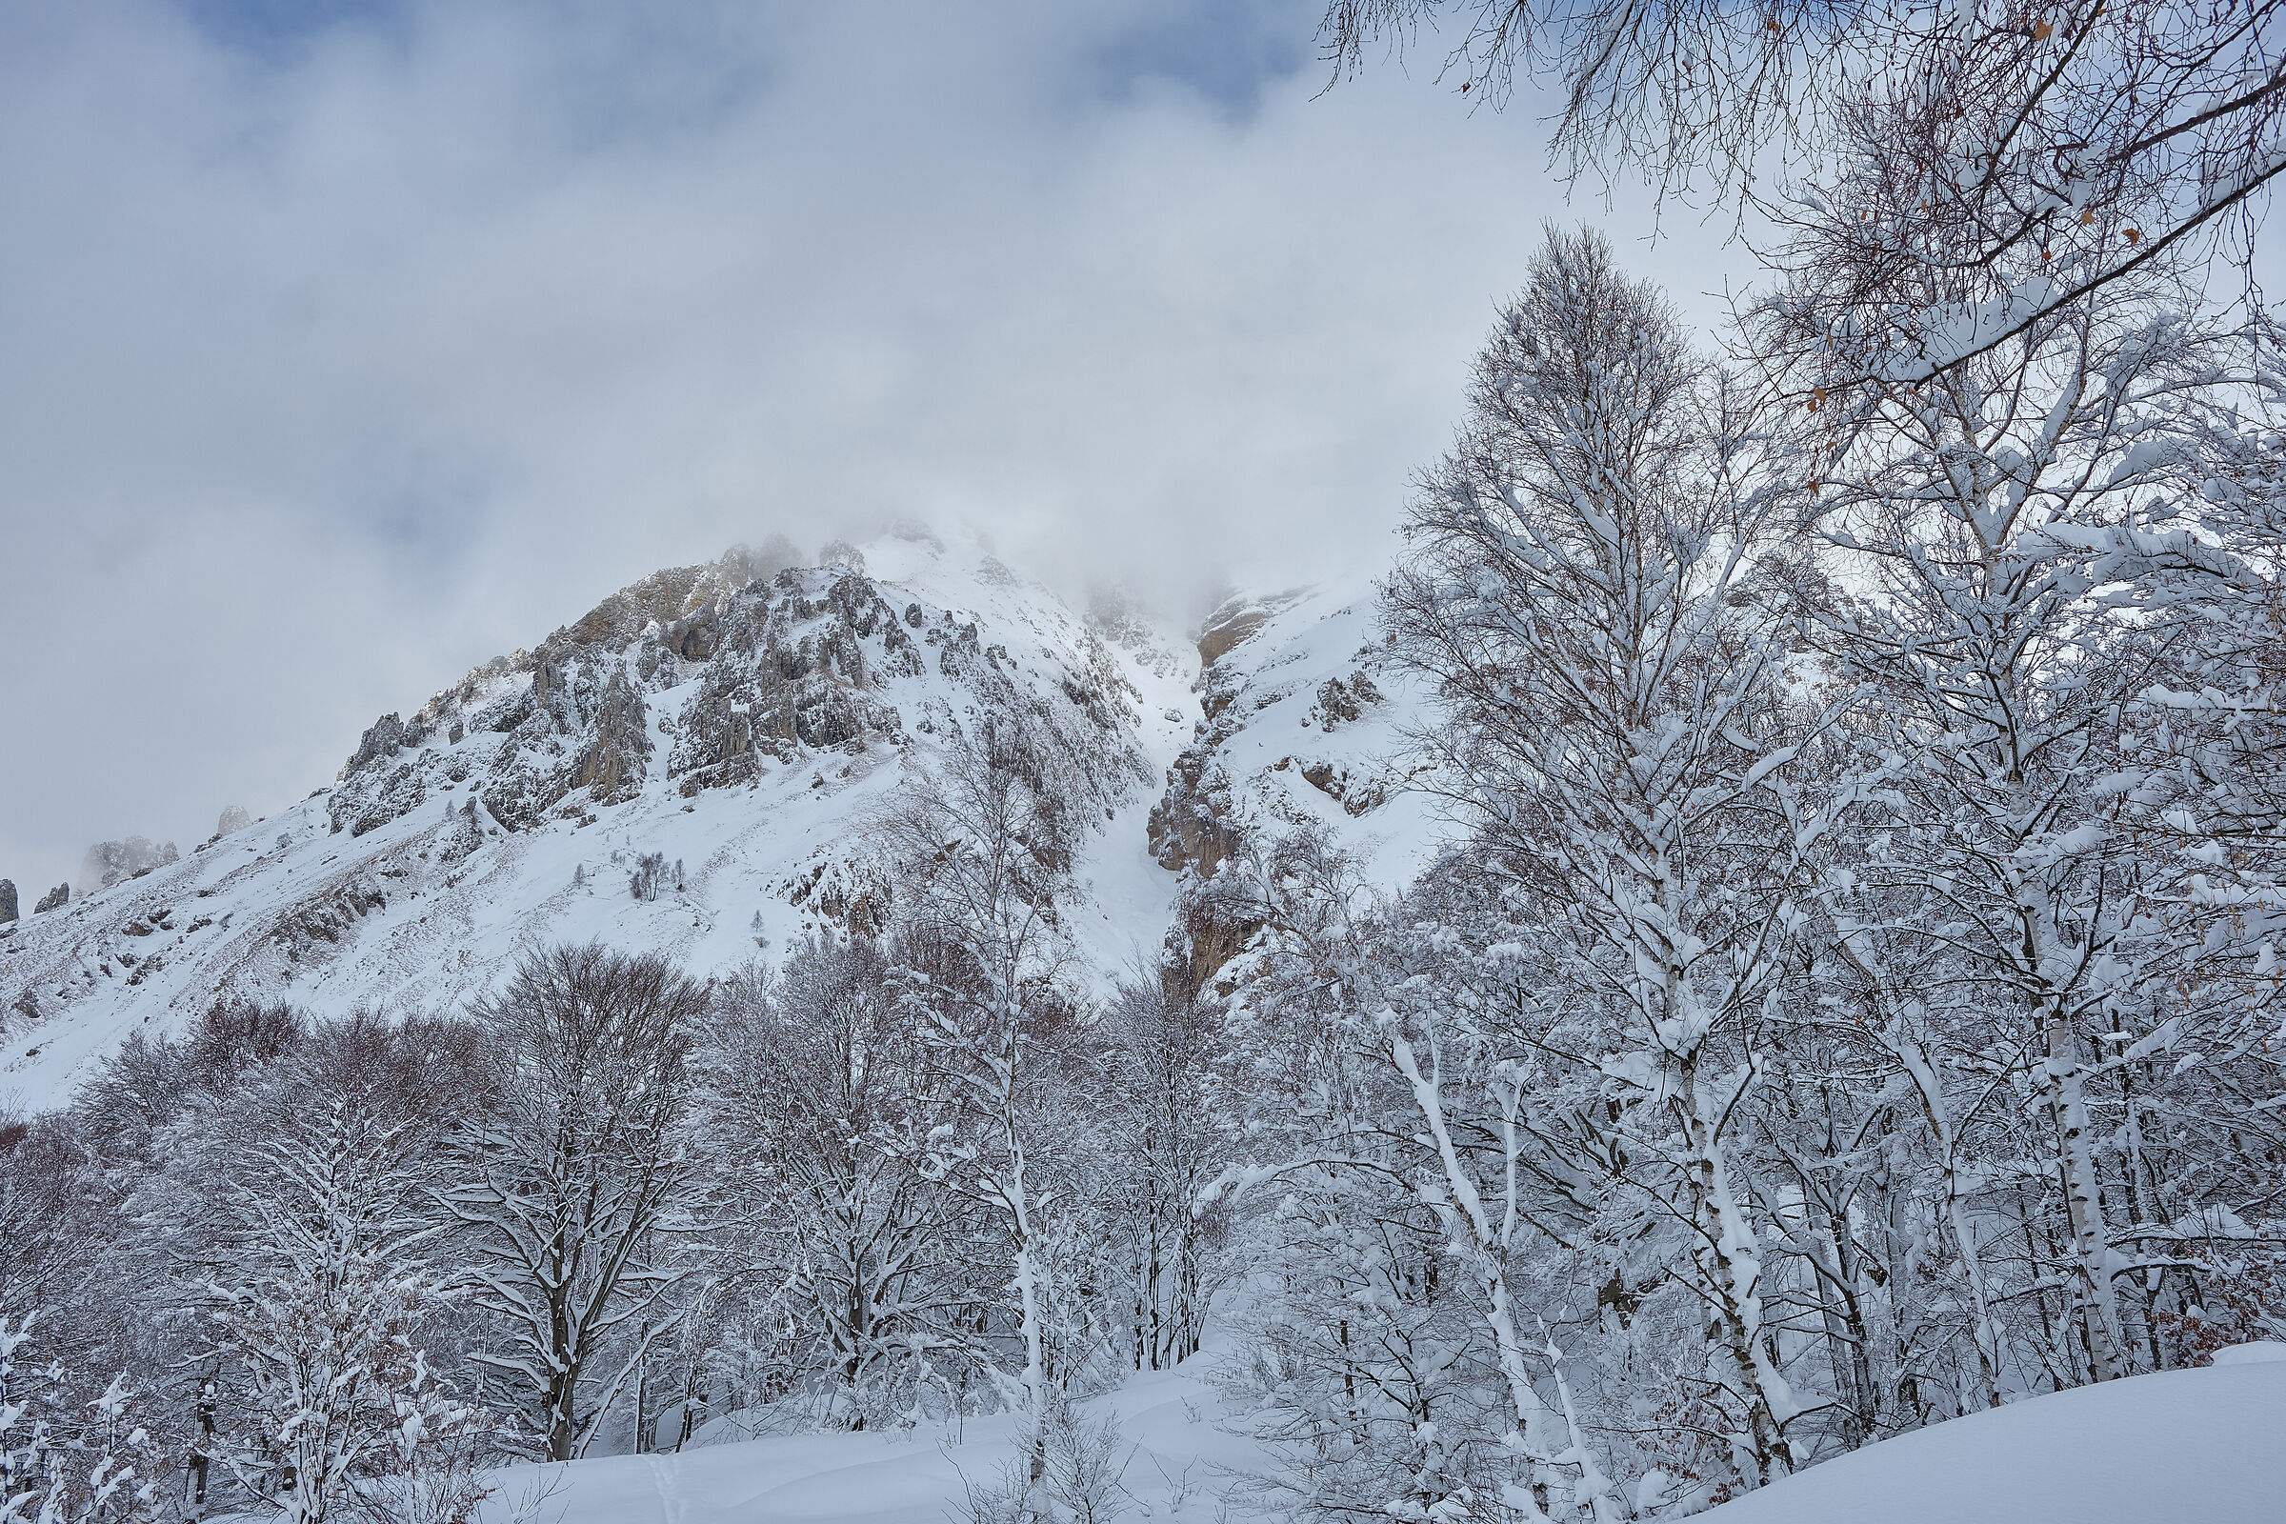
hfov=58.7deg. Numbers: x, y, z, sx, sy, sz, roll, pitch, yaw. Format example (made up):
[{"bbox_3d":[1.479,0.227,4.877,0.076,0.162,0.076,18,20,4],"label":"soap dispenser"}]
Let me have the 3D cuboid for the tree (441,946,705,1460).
[{"bbox_3d":[-11.431,8.717,40.703,5.300,10.100,5.200,0,-8,0],"label":"tree"}]

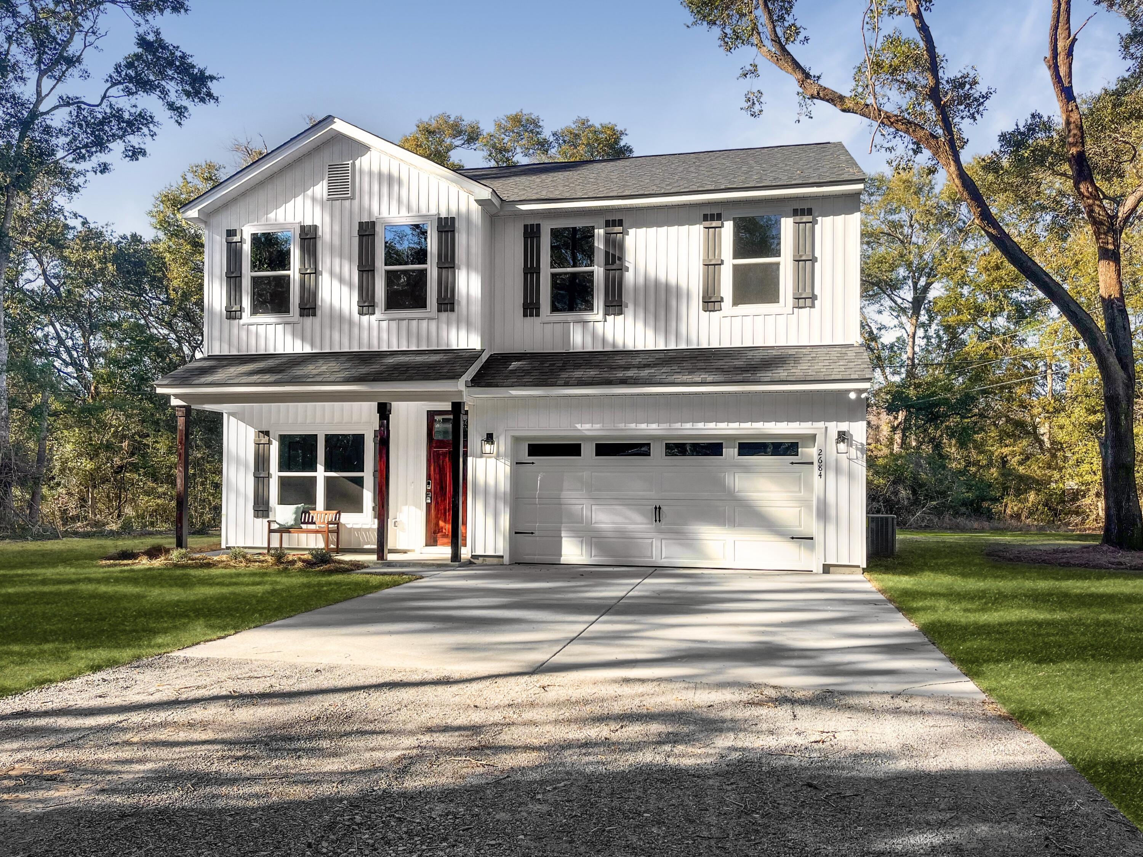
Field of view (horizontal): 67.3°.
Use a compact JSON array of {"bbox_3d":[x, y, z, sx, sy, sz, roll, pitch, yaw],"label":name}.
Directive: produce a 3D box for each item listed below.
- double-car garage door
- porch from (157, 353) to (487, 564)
[{"bbox_3d":[1.442,1.196,14.064,4.880,2.155,0.080,0,-2,12],"label":"double-car garage door"},{"bbox_3d":[-4.248,0.436,14.829,5.525,3.581,1.865,0,-2,12],"label":"porch"}]

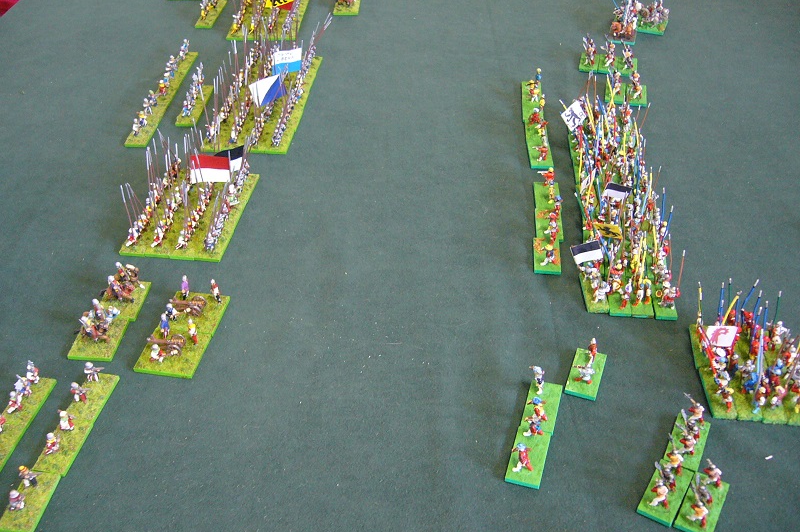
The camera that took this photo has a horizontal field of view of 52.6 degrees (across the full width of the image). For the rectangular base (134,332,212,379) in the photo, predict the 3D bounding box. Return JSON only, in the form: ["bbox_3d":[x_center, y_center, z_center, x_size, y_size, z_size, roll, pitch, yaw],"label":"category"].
[{"bbox_3d":[-0.157,0.061,0.560,0.041,0.003,0.040,5,41,8],"label":"rectangular base"}]

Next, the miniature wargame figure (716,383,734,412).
[{"bbox_3d":[0.204,0.082,0.507,0.013,0.018,0.009,3,41,5],"label":"miniature wargame figure"}]

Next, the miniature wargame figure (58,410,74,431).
[{"bbox_3d":[-0.207,0.096,0.502,0.012,0.013,0.009,6,41,8],"label":"miniature wargame figure"}]

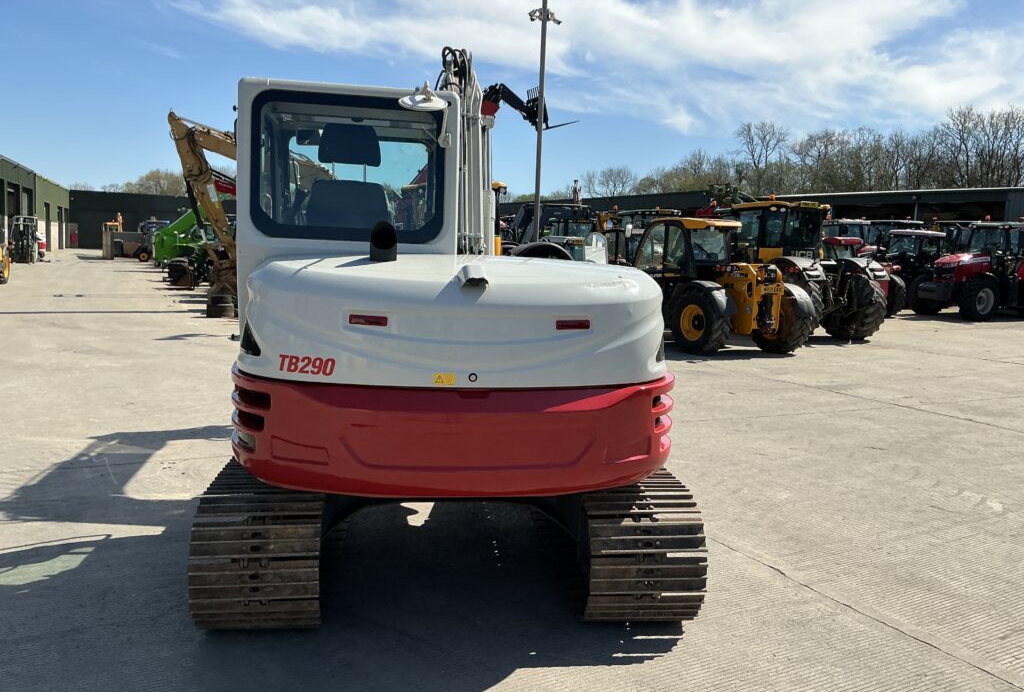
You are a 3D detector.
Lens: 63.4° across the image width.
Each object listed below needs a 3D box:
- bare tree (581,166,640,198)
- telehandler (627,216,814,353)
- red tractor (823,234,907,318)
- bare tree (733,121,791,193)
[{"bbox_3d":[10.891,-14.623,93.886,6.800,11.240,6.800,2,7,0],"label":"bare tree"},{"bbox_3d":[3.524,-1.282,16.648,2.300,2.480,4.800,-1,8,-27],"label":"telehandler"},{"bbox_3d":[11.494,-2.461,28.190,2.100,2.650,4.200,0,7,-13],"label":"red tractor"},{"bbox_3d":[21.861,-13.099,73.881,5.200,13.700,5.200,2,7,0],"label":"bare tree"}]

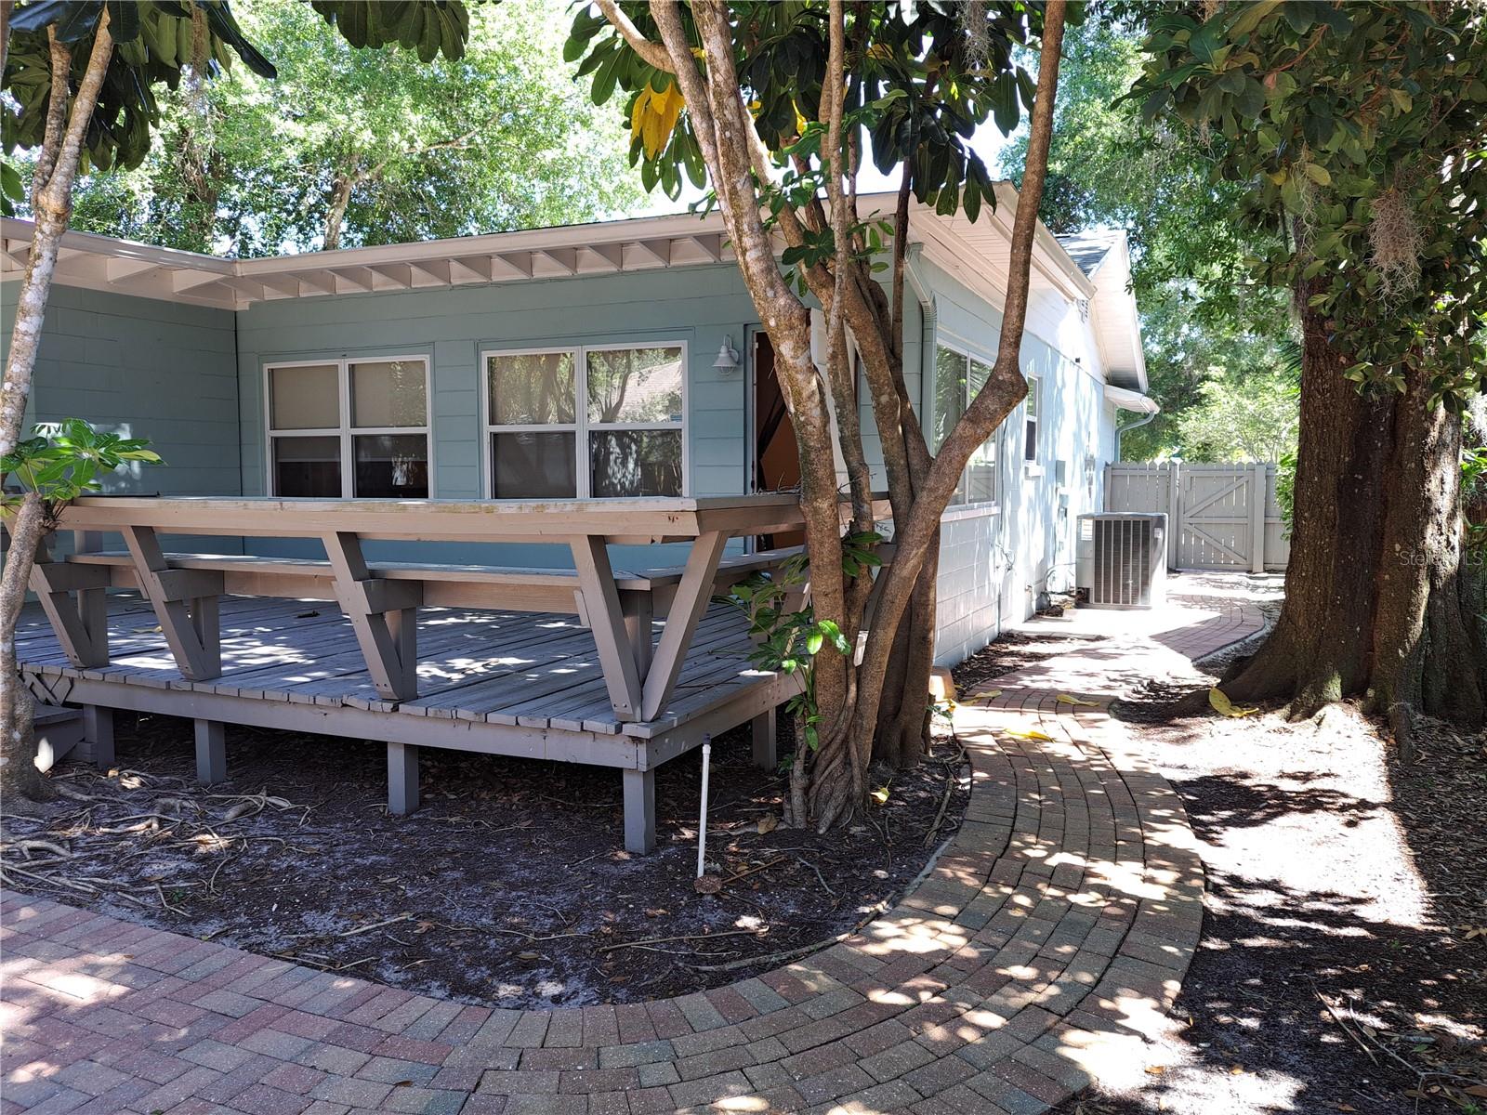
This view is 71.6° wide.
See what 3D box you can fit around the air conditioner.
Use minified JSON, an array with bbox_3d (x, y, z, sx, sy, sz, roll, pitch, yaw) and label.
[{"bbox_3d":[4.309,0.043,11.663,0.880,1.030,0.880,2,5,26],"label":"air conditioner"}]

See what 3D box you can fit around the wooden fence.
[{"bbox_3d":[7.248,-0.647,16.490,2.850,1.750,0.140,2,5,26],"label":"wooden fence"}]

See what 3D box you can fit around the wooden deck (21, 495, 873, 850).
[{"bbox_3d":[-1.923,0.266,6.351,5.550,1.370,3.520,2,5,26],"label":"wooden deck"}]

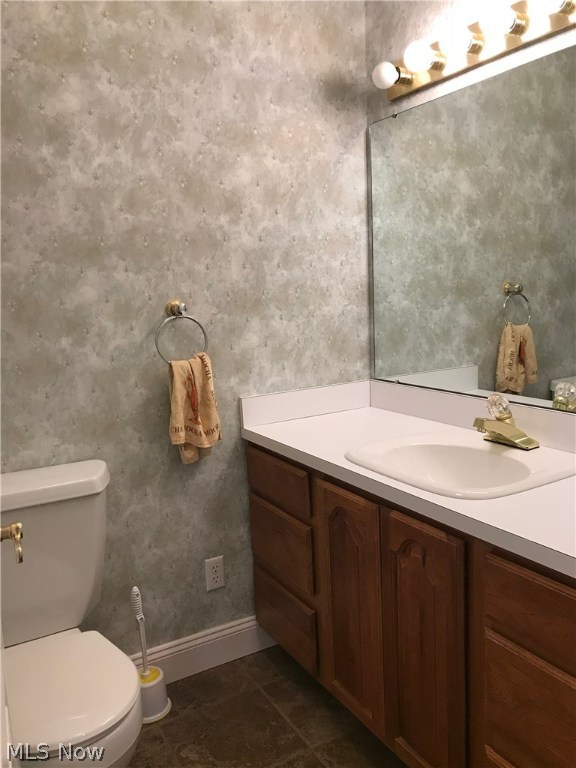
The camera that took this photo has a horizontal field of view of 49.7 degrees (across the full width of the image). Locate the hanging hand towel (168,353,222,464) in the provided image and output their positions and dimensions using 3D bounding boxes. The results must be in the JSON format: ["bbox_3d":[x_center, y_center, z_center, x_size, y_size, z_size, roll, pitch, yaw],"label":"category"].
[{"bbox_3d":[-0.297,0.082,1.969,0.142,0.360,0.085,-7,10,-30],"label":"hanging hand towel"}]

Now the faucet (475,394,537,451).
[{"bbox_3d":[0.577,0.099,1.690,0.155,0.147,0.162,-7,10,-30],"label":"faucet"}]

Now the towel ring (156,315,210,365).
[{"bbox_3d":[-0.329,-0.134,1.937,0.168,0.168,0.018,-7,10,-30],"label":"towel ring"}]

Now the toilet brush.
[{"bbox_3d":[-0.450,0.830,1.952,0.132,0.424,0.132,-7,10,-30],"label":"toilet brush"}]

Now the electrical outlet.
[{"bbox_3d":[-0.248,0.657,2.145,0.071,0.115,0.008,-7,10,-30],"label":"electrical outlet"}]

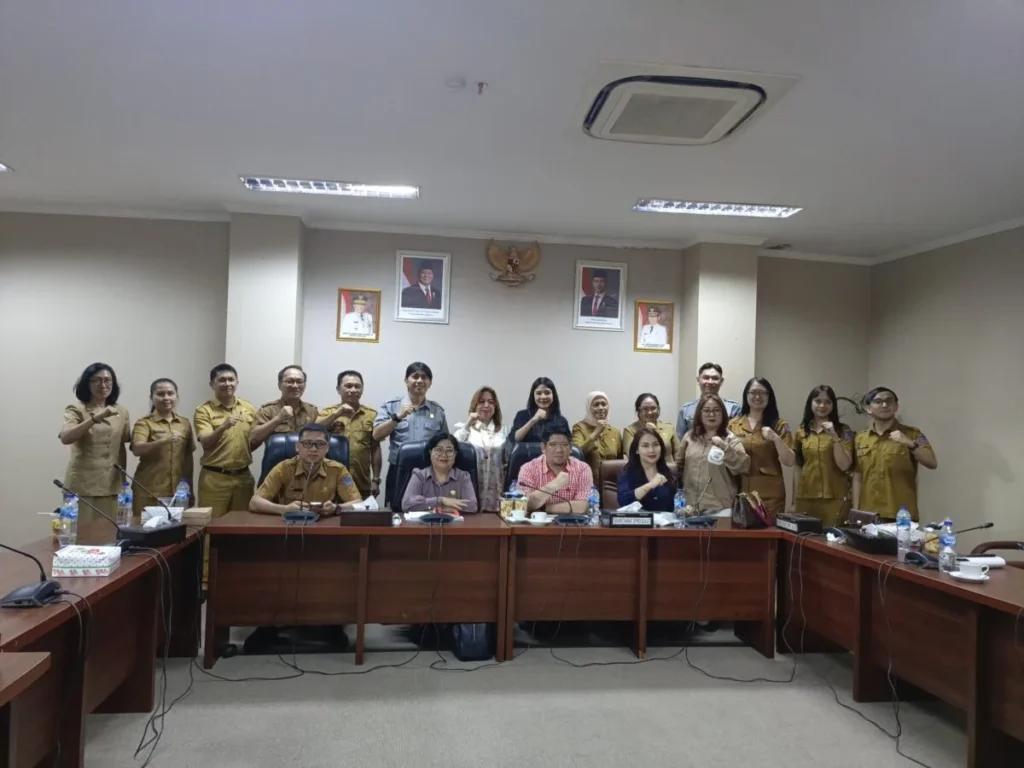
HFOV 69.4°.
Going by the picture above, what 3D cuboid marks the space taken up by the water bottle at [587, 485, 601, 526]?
[{"bbox_3d":[0.489,0.724,4.392,0.068,0.238,0.068,2,-2,-8],"label":"water bottle"}]

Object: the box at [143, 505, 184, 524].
[{"bbox_3d":[-1.874,0.711,4.012,0.200,0.084,0.120,2,-2,-7],"label":"box"}]

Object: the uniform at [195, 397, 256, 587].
[{"bbox_3d":[-1.994,0.761,5.163,0.460,1.345,0.290,3,-2,-23],"label":"uniform"}]

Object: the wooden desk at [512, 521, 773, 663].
[{"bbox_3d":[0.755,1.233,4.577,1.620,0.750,0.610,2,-2,-8],"label":"wooden desk"}]

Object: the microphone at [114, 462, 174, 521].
[{"bbox_3d":[-1.794,0.567,3.671,0.342,0.355,0.180,2,-2,-7],"label":"microphone"}]

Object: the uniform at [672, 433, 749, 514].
[{"bbox_3d":[1.463,0.703,5.422,0.520,0.694,0.340,2,-2,2],"label":"uniform"}]

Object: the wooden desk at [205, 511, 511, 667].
[{"bbox_3d":[-0.875,1.179,4.360,1.640,0.750,0.610,2,-2,-8],"label":"wooden desk"}]

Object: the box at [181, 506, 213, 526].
[{"bbox_3d":[-1.743,0.736,4.112,0.118,0.070,0.200,2,-2,-15],"label":"box"}]

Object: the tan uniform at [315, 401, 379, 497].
[{"bbox_3d":[-1.213,0.479,5.454,0.480,0.684,0.320,2,-2,-11],"label":"tan uniform"}]

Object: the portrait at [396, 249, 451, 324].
[{"bbox_3d":[-0.759,-0.824,6.336,0.455,0.610,0.030,2,-2,-8],"label":"portrait"}]

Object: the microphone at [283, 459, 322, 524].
[{"bbox_3d":[-1.207,0.611,4.263,0.210,0.340,0.280,2,-2,-7],"label":"microphone"}]

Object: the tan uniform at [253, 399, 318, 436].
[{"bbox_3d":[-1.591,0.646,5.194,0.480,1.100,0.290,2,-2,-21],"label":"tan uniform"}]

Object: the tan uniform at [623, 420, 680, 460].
[{"bbox_3d":[1.101,0.616,5.881,0.430,0.650,0.280,2,-2,0],"label":"tan uniform"}]

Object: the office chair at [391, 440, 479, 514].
[{"bbox_3d":[-0.534,0.997,4.993,0.640,1.180,0.700,2,-2,-8],"label":"office chair"}]

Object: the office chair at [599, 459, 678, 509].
[{"bbox_3d":[0.887,1.071,5.085,0.620,1.100,0.640,2,-2,-2],"label":"office chair"}]

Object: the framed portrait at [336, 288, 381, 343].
[{"bbox_3d":[-1.270,-0.568,6.129,0.351,0.431,0.030,2,-2,-7],"label":"framed portrait"}]

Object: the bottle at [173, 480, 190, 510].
[{"bbox_3d":[-1.830,0.640,4.108,0.064,0.235,0.064,2,-2,-7],"label":"bottle"}]

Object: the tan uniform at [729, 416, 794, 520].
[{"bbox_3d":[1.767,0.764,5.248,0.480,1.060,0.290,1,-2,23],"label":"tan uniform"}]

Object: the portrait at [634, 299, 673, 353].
[{"bbox_3d":[1.272,-0.509,6.598,0.356,0.450,0.028,2,-2,-8],"label":"portrait"}]

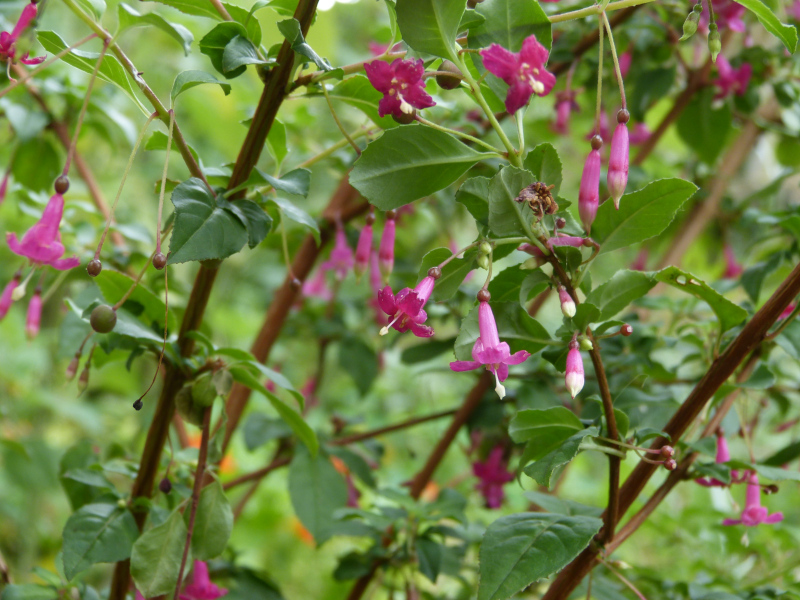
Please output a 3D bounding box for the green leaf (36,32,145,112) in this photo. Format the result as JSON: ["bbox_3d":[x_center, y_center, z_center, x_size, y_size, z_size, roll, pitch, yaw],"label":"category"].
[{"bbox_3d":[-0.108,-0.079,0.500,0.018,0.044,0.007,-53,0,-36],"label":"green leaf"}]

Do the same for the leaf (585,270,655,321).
[{"bbox_3d":[0.104,-0.002,0.680,0.037,0.010,0.023,-22,38,-9],"label":"leaf"}]

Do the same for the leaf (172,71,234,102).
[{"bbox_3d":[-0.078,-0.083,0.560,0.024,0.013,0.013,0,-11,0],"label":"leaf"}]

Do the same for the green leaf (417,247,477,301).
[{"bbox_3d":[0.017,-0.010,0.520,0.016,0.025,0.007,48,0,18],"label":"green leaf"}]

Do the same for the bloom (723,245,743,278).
[{"bbox_3d":[0.302,-0.035,1.300,0.021,0.033,0.021,0,5,0],"label":"bloom"}]

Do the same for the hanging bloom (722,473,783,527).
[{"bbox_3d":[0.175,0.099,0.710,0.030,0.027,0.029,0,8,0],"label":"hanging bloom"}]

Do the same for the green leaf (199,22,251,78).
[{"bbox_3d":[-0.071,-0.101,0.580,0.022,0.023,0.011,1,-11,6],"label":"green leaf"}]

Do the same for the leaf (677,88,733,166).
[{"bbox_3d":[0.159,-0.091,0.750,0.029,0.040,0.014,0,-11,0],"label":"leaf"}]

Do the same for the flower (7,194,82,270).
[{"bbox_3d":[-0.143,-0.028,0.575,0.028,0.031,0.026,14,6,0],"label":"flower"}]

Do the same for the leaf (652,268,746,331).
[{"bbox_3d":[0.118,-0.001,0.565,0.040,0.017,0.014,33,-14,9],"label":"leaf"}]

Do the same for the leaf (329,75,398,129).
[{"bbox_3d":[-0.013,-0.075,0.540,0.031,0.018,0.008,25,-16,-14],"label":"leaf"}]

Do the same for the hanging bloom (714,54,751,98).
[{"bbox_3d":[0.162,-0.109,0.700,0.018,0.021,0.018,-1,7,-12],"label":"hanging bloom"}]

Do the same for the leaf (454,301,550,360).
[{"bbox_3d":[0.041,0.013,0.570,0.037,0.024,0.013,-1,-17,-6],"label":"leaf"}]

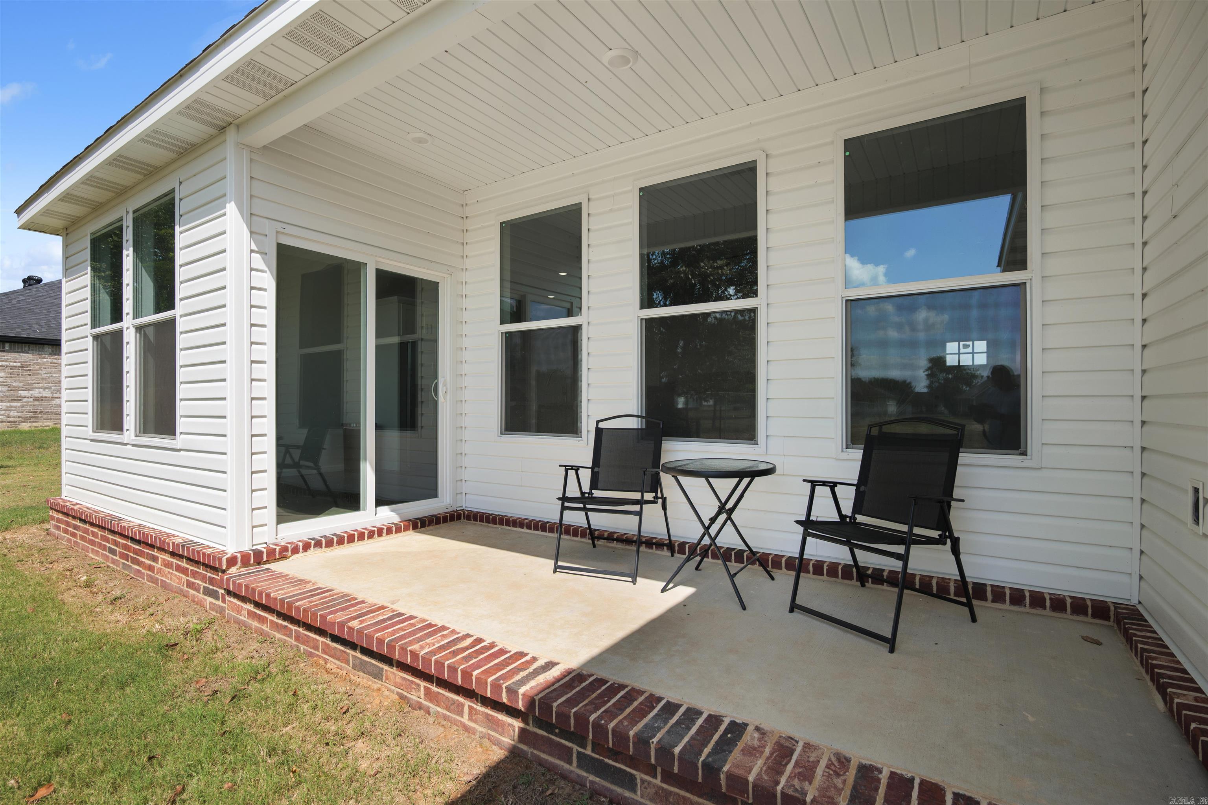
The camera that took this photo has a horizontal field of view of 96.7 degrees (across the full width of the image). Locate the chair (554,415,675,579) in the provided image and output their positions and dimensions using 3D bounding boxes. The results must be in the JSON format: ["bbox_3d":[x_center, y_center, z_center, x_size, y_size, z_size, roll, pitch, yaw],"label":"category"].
[{"bbox_3d":[0.059,0.532,3.295,0.562,0.914,0.635,0,0,23],"label":"chair"}]

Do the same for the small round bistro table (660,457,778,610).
[{"bbox_3d":[0.615,0.659,2.886,0.600,0.657,0.600,0,0,0],"label":"small round bistro table"}]

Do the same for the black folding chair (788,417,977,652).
[{"bbox_3d":[1.275,0.530,2.491,0.635,0.914,0.562,0,0,-31],"label":"black folding chair"}]

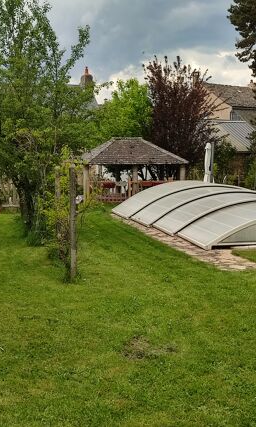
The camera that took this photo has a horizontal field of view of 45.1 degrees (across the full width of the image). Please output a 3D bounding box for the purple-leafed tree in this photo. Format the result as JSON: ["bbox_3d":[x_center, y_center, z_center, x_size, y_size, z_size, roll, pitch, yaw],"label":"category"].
[{"bbox_3d":[3.649,-5.834,20.923,5.600,9.120,5.400,-1,7,0],"label":"purple-leafed tree"}]

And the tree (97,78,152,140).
[{"bbox_3d":[-0.484,-5.532,22.469,5.000,8.210,5.000,-1,7,0],"label":"tree"}]

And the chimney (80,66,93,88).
[{"bbox_3d":[-3.502,-11.558,26.210,0.800,1.780,0.950,-3,8,-20],"label":"chimney"}]

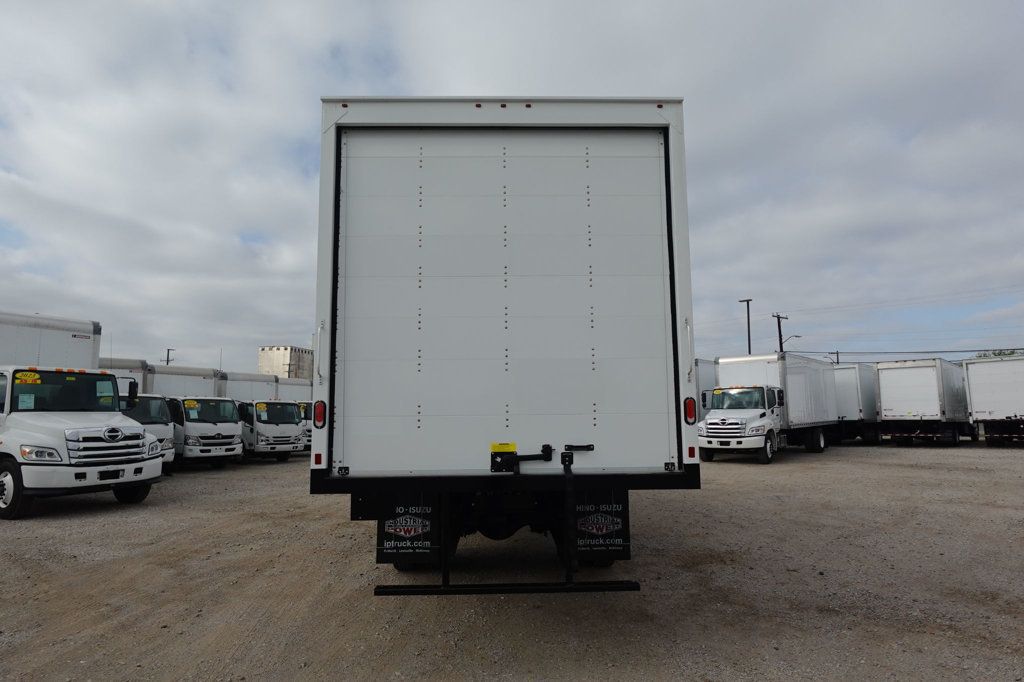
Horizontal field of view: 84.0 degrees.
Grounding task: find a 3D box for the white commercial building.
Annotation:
[{"bbox_3d":[-78.600,12.800,197.400,12.200,20.500,15.500,-1,-5,10],"label":"white commercial building"}]

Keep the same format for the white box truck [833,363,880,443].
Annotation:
[{"bbox_3d":[19.100,3.450,31.500,2.450,3.800,9.300,-5,-7,43],"label":"white box truck"}]

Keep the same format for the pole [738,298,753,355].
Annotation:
[{"bbox_3d":[17.950,1.740,43.000,1.000,9.800,0.400,0,-5,0],"label":"pole"}]

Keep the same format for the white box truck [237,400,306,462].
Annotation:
[{"bbox_3d":[-11.900,3.250,24.300,7.000,3.400,2.400,-4,-7,37],"label":"white box truck"}]

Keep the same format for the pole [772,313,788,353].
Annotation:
[{"bbox_3d":[25.250,2.630,53.000,2.200,10.400,0.400,1,-6,-32],"label":"pole"}]

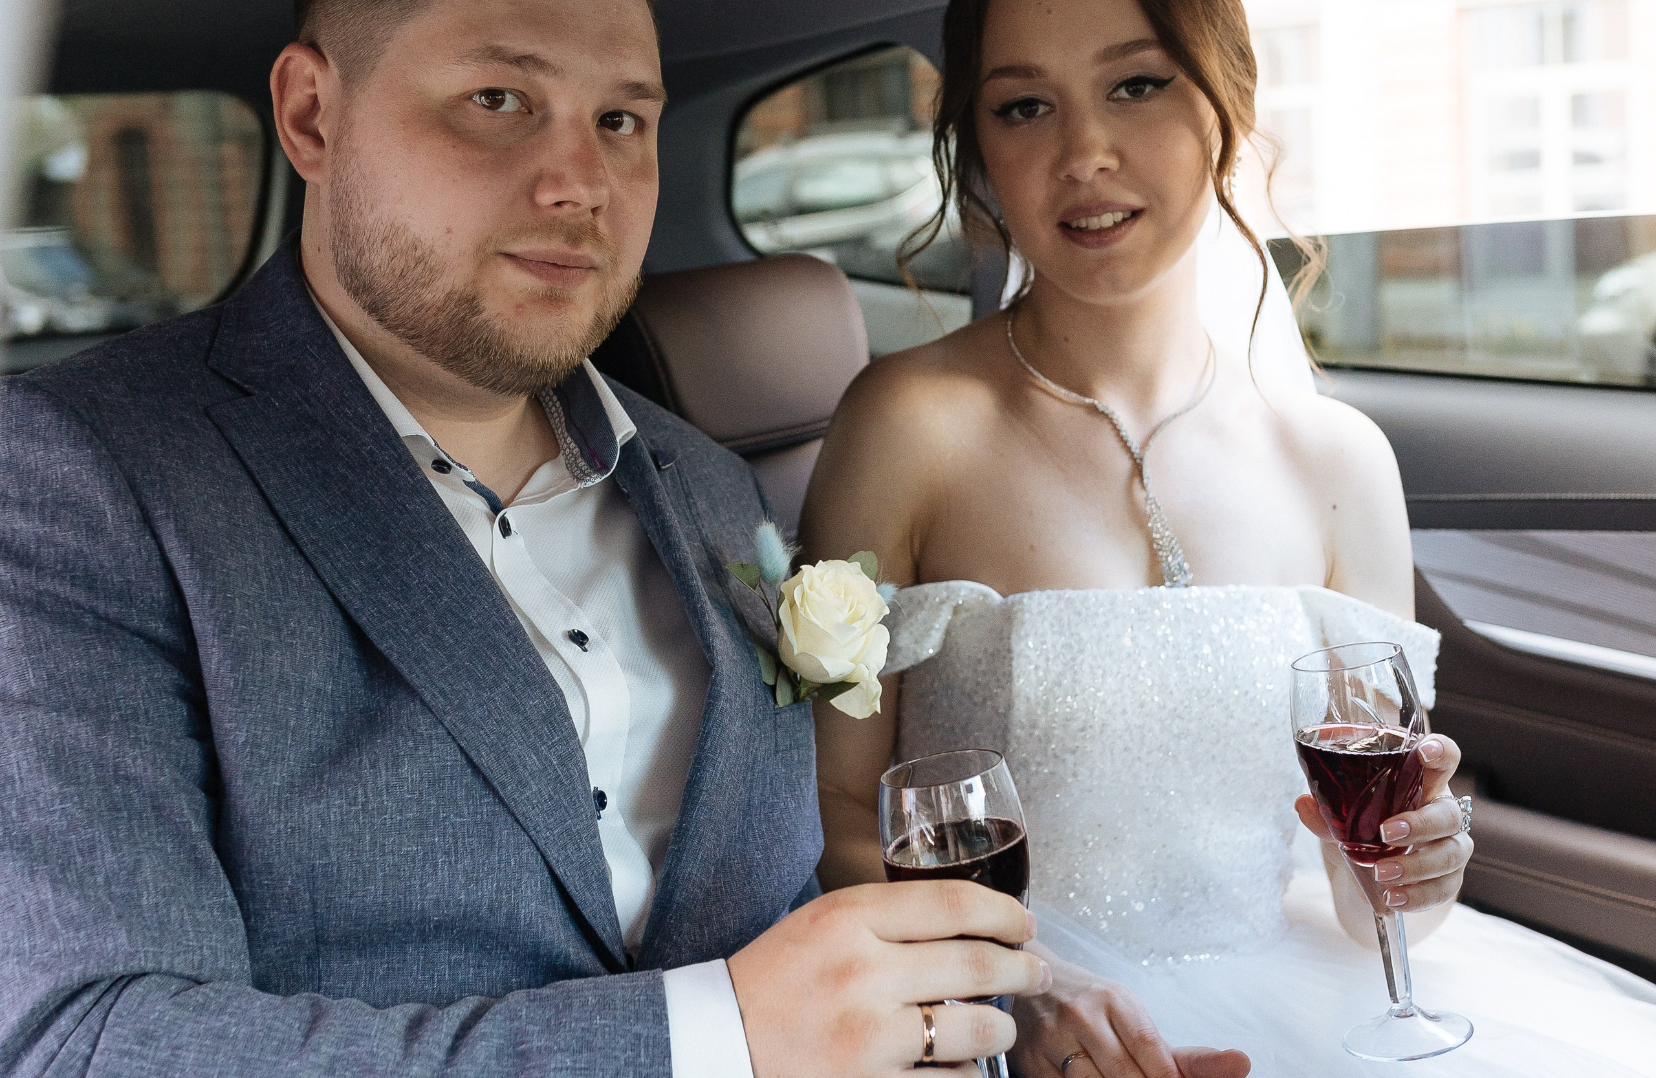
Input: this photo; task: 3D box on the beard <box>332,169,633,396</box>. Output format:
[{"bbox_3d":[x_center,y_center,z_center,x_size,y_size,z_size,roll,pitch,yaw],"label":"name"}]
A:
[{"bbox_3d":[-0.144,-0.116,1.100,0.135,0.097,0.095,3,8,-40],"label":"beard"}]

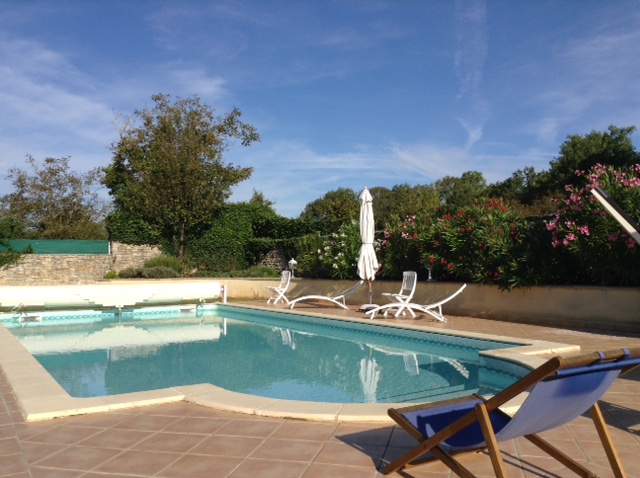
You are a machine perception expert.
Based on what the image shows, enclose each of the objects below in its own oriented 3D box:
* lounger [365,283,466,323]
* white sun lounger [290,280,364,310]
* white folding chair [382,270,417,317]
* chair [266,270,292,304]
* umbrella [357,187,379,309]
[{"bbox_3d":[1.738,1.112,10.911,1.780,0.650,0.630,-1,-3,15],"label":"lounger"},{"bbox_3d":[0.155,1.275,14.108,1.770,0.640,0.630,-1,-2,2],"label":"white sun lounger"},{"bbox_3d":[1.492,1.033,11.565,0.570,0.870,0.440,1,-3,-27],"label":"white folding chair"},{"bbox_3d":[-1.046,1.259,16.061,0.570,0.870,0.440,1,-3,-29],"label":"chair"},{"bbox_3d":[1.062,0.201,13.604,0.500,2.720,0.500,-1,-2,0],"label":"umbrella"}]

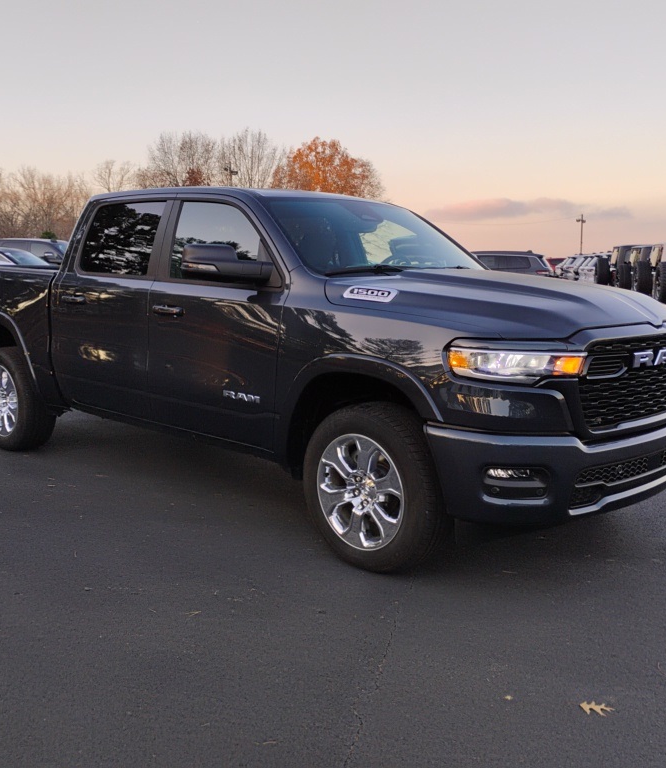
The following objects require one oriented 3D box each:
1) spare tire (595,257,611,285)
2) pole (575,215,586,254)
[{"bbox_3d":[7.119,-2.908,21.800,0.280,0.820,0.820,1,8,9],"label":"spare tire"},{"bbox_3d":[33.706,-18.952,112.578,1.350,8.020,0.400,3,9,17],"label":"pole"}]

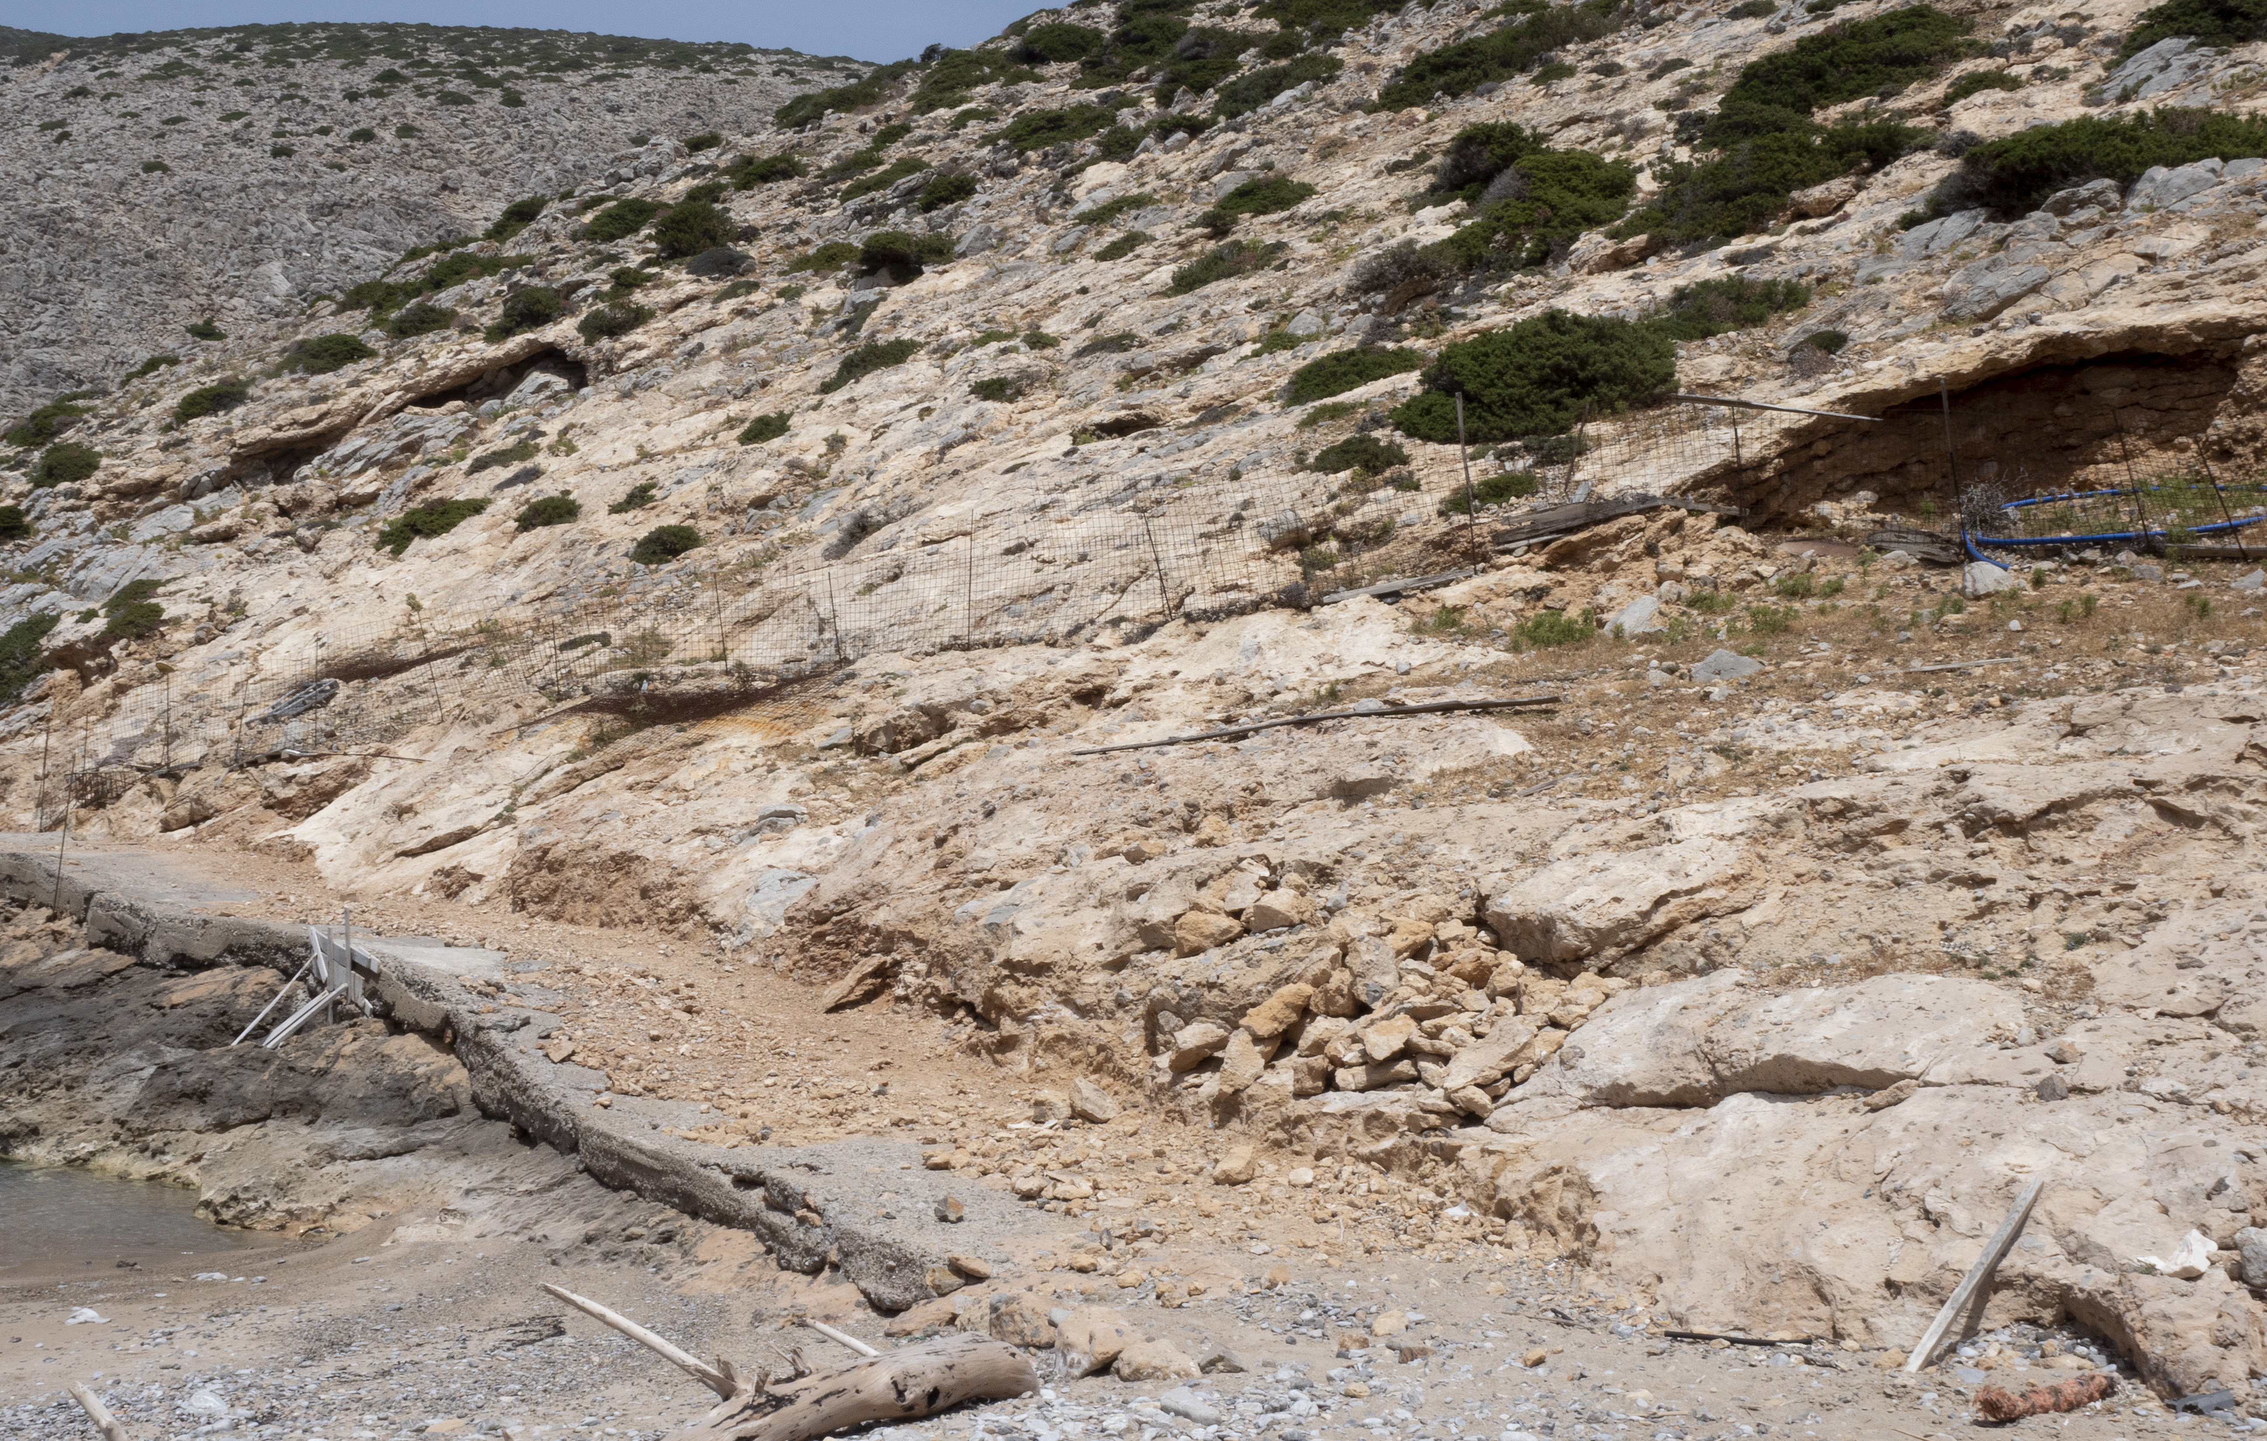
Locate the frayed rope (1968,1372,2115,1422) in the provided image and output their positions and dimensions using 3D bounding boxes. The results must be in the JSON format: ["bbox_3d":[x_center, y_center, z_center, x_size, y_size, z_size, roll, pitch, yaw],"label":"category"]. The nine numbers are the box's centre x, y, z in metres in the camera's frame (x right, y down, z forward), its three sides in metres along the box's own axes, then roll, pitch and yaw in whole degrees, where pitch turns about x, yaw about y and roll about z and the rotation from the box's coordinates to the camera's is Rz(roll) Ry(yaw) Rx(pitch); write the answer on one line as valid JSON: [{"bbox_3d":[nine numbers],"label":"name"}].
[{"bbox_3d":[2.294,1.705,6.600,0.390,0.100,0.120,0,-1,-22],"label":"frayed rope"}]

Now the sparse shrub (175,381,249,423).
[{"bbox_3d":[-17.578,-6.068,50.000,1.344,0.732,1.210,0,-2,0],"label":"sparse shrub"}]

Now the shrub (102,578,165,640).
[{"bbox_3d":[-14.884,-1.661,39.000,0.949,0.923,0.759,0,-3,0],"label":"shrub"}]

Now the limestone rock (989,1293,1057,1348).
[{"bbox_3d":[-0.393,2.131,9.300,0.239,0.195,0.173,0,-3,0],"label":"limestone rock"}]

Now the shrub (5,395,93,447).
[{"bbox_3d":[-21.947,-6.056,53.000,1.792,1.039,1.433,0,-3,0],"label":"shrub"}]

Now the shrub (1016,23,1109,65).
[{"bbox_3d":[-1.533,-14.444,56.000,1.910,0.818,1.673,0,-1,0],"label":"shrub"}]

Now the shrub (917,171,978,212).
[{"bbox_3d":[-4.098,-11.725,58.000,1.293,0.814,1.164,0,-2,0],"label":"shrub"}]

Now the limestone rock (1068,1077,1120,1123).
[{"bbox_3d":[-0.192,1.827,12.600,0.248,0.200,0.211,0,-2,0],"label":"limestone rock"}]

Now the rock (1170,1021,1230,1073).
[{"bbox_3d":[0.302,1.480,11.900,0.280,0.210,0.230,0,-1,0],"label":"rock"}]

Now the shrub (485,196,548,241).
[{"bbox_3d":[-16.493,-13.417,70.000,1.700,1.150,1.500,0,-1,0],"label":"shrub"}]

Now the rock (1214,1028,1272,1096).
[{"bbox_3d":[0.553,1.722,13.200,0.295,0.348,0.256,0,-3,0],"label":"rock"}]

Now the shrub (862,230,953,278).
[{"bbox_3d":[-3.879,-8.017,45.000,1.643,0.791,1.314,0,-3,0],"label":"shrub"}]

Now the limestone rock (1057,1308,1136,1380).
[{"bbox_3d":[-0.108,1.756,7.400,0.210,0.190,0.190,0,-1,0],"label":"limestone rock"}]

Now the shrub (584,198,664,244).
[{"bbox_3d":[-10.885,-10.696,56.000,1.742,0.984,1.393,0,-3,0],"label":"shrub"}]

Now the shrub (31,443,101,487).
[{"bbox_3d":[-18.330,-4.396,45.000,1.180,0.657,1.034,0,-1,0],"label":"shrub"}]

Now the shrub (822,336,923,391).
[{"bbox_3d":[-3.313,-4.484,33.000,1.255,0.622,1.100,0,-1,0],"label":"shrub"}]

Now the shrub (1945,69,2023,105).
[{"bbox_3d":[12.020,-8.955,37.000,1.101,0.525,0.881,0,-3,0],"label":"shrub"}]

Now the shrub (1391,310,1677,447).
[{"bbox_3d":[3.438,-2.944,22.500,2.400,1.120,1.800,0,-1,0],"label":"shrub"}]

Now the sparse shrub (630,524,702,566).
[{"bbox_3d":[-4.998,-1.874,28.000,0.770,0.420,0.650,0,-1,0],"label":"sparse shrub"}]

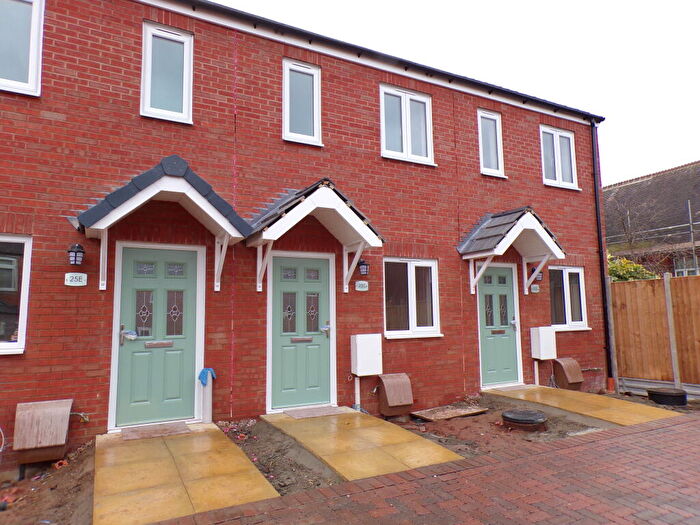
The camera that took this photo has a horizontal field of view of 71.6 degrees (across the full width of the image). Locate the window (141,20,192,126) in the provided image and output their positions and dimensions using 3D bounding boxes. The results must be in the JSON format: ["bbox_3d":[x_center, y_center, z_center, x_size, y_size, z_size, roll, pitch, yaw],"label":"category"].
[{"bbox_3d":[-2.232,-2.319,5.956,0.585,1.169,0.100,3,-7,-29],"label":"window"}]

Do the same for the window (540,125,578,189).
[{"bbox_3d":[4.070,-2.026,9.416,0.987,1.169,0.100,3,-7,-29],"label":"window"}]

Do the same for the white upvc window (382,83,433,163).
[{"bbox_3d":[0.898,-2.159,7.672,1.010,1.170,0.080,3,-7,-29],"label":"white upvc window"}]

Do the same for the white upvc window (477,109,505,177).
[{"bbox_3d":[2.483,-2.093,8.559,0.580,1.170,0.080,3,-7,-29],"label":"white upvc window"}]

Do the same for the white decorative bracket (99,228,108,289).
[{"bbox_3d":[-2.595,-0.065,5.155,0.070,0.680,0.530,3,-7,-29],"label":"white decorative bracket"}]

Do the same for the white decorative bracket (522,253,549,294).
[{"bbox_3d":[3.235,0.206,8.356,0.070,0.680,0.530,3,-7,-29],"label":"white decorative bracket"}]

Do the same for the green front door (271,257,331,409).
[{"bbox_3d":[-0.645,0.912,6.478,0.833,1.950,0.070,3,-7,-29],"label":"green front door"}]

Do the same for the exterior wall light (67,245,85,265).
[{"bbox_3d":[-2.928,-0.080,5.177,0.165,0.225,0.120,3,-7,-29],"label":"exterior wall light"}]

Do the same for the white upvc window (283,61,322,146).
[{"bbox_3d":[-0.667,-2.247,6.815,0.584,1.169,0.100,3,-7,-29],"label":"white upvc window"}]

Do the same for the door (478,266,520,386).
[{"bbox_3d":[2.498,1.058,8.203,0.830,1.950,0.070,3,-7,-29],"label":"door"}]

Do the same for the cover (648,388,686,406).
[{"bbox_3d":[4.906,2.097,7.514,0.530,0.150,0.530,3,-7,-29],"label":"cover"}]

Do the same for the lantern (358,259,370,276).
[{"bbox_3d":[0.217,0.069,6.936,0.165,0.225,0.120,3,-7,-29],"label":"lantern"}]

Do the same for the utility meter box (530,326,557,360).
[{"bbox_3d":[3.408,1.421,8.521,0.410,0.550,0.180,3,-7,-29],"label":"utility meter box"}]

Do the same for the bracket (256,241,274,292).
[{"bbox_3d":[-1.043,0.026,6.020,0.070,0.650,0.480,3,-7,-29],"label":"bracket"}]

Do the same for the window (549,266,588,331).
[{"bbox_3d":[4.114,0.688,9.120,1.023,1.202,0.100,3,-7,-29],"label":"window"}]

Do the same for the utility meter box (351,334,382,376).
[{"bbox_3d":[0.237,1.289,6.765,0.405,0.550,0.190,3,-7,-29],"label":"utility meter box"}]

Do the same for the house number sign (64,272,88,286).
[{"bbox_3d":[-2.933,0.185,5.202,0.210,0.130,0.015,3,-7,-29],"label":"house number sign"}]

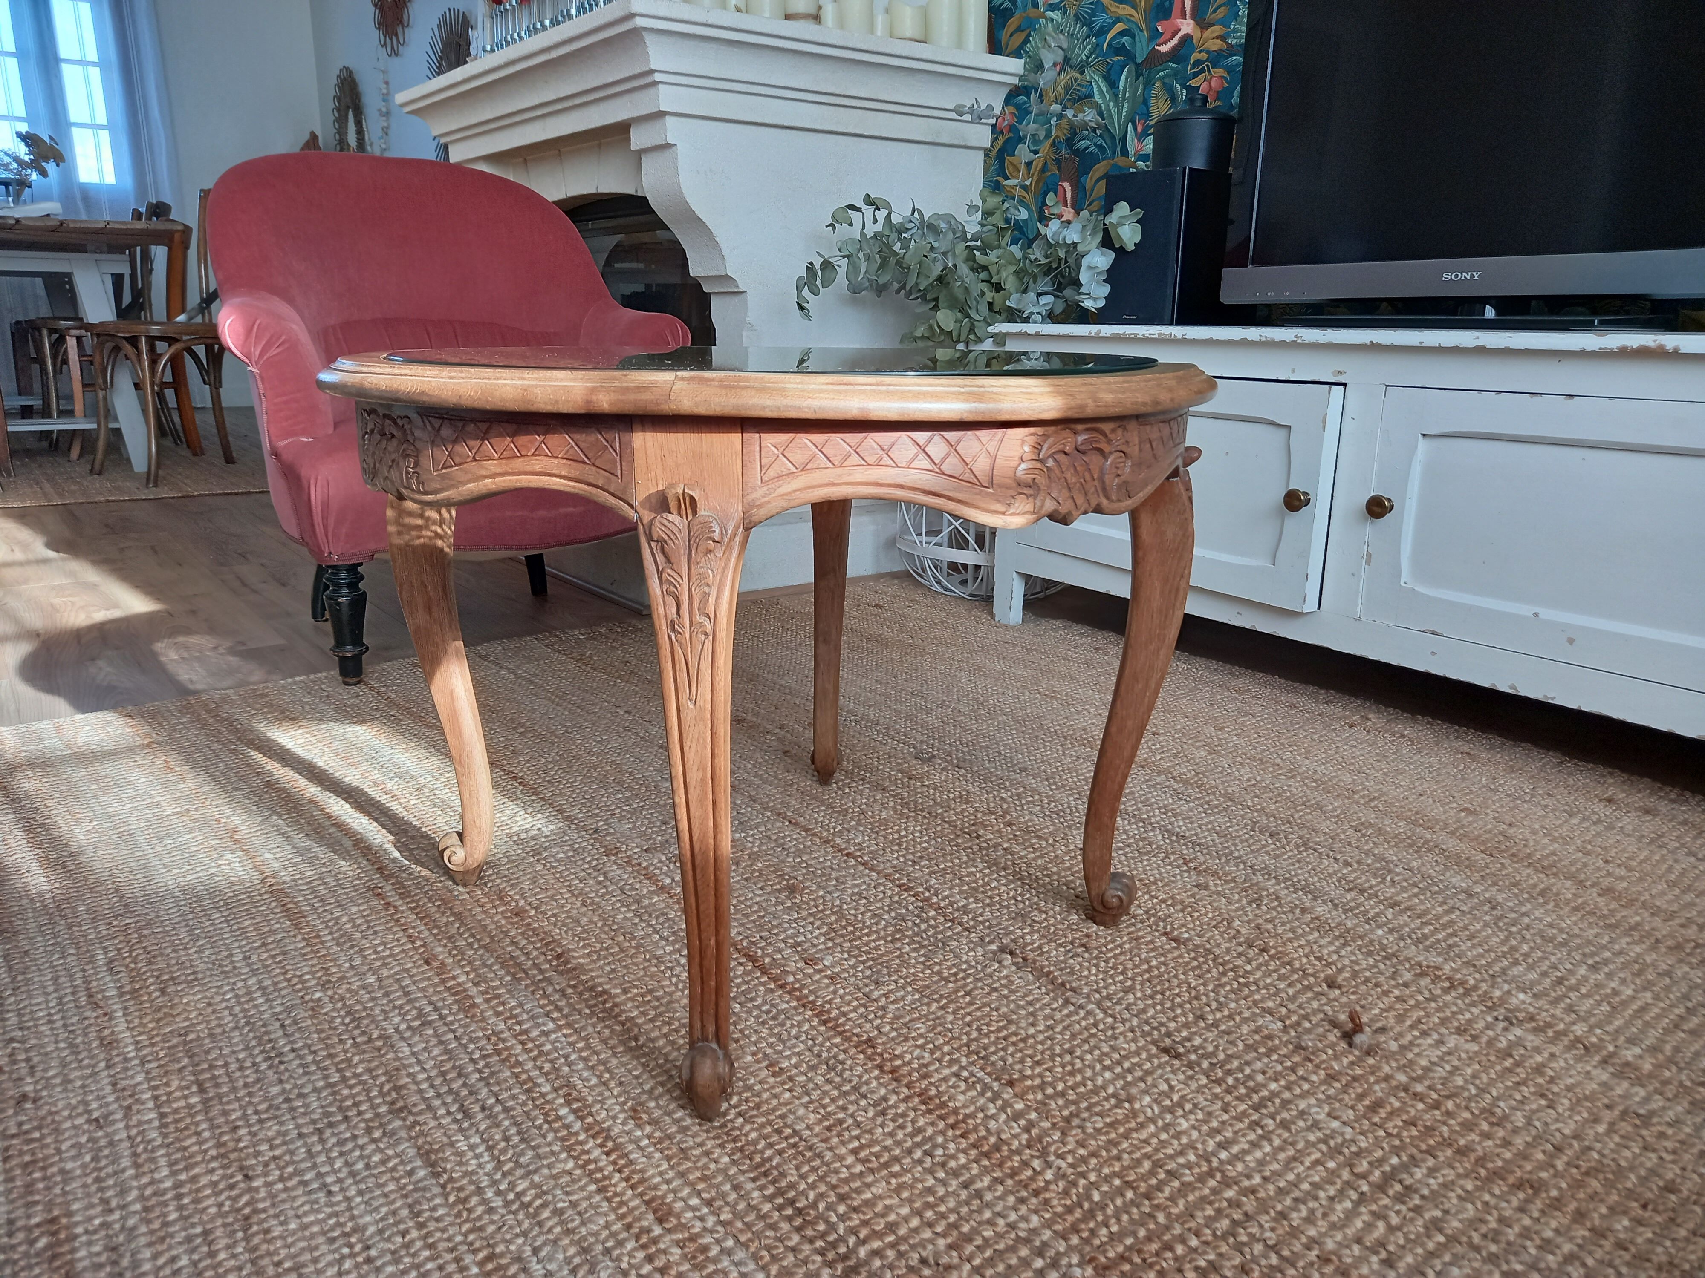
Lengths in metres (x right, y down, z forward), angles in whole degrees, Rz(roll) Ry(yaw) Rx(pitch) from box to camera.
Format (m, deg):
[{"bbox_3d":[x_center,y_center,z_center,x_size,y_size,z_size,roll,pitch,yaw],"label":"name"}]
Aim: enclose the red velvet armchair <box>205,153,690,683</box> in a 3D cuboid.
[{"bbox_3d":[-0.675,-0.407,2.046,0.696,0.781,0.658,-9,18,-33],"label":"red velvet armchair"}]

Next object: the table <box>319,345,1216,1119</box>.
[{"bbox_3d":[-0.067,0.007,1.079,0.696,0.495,0.696,-11,19,-37],"label":"table"}]

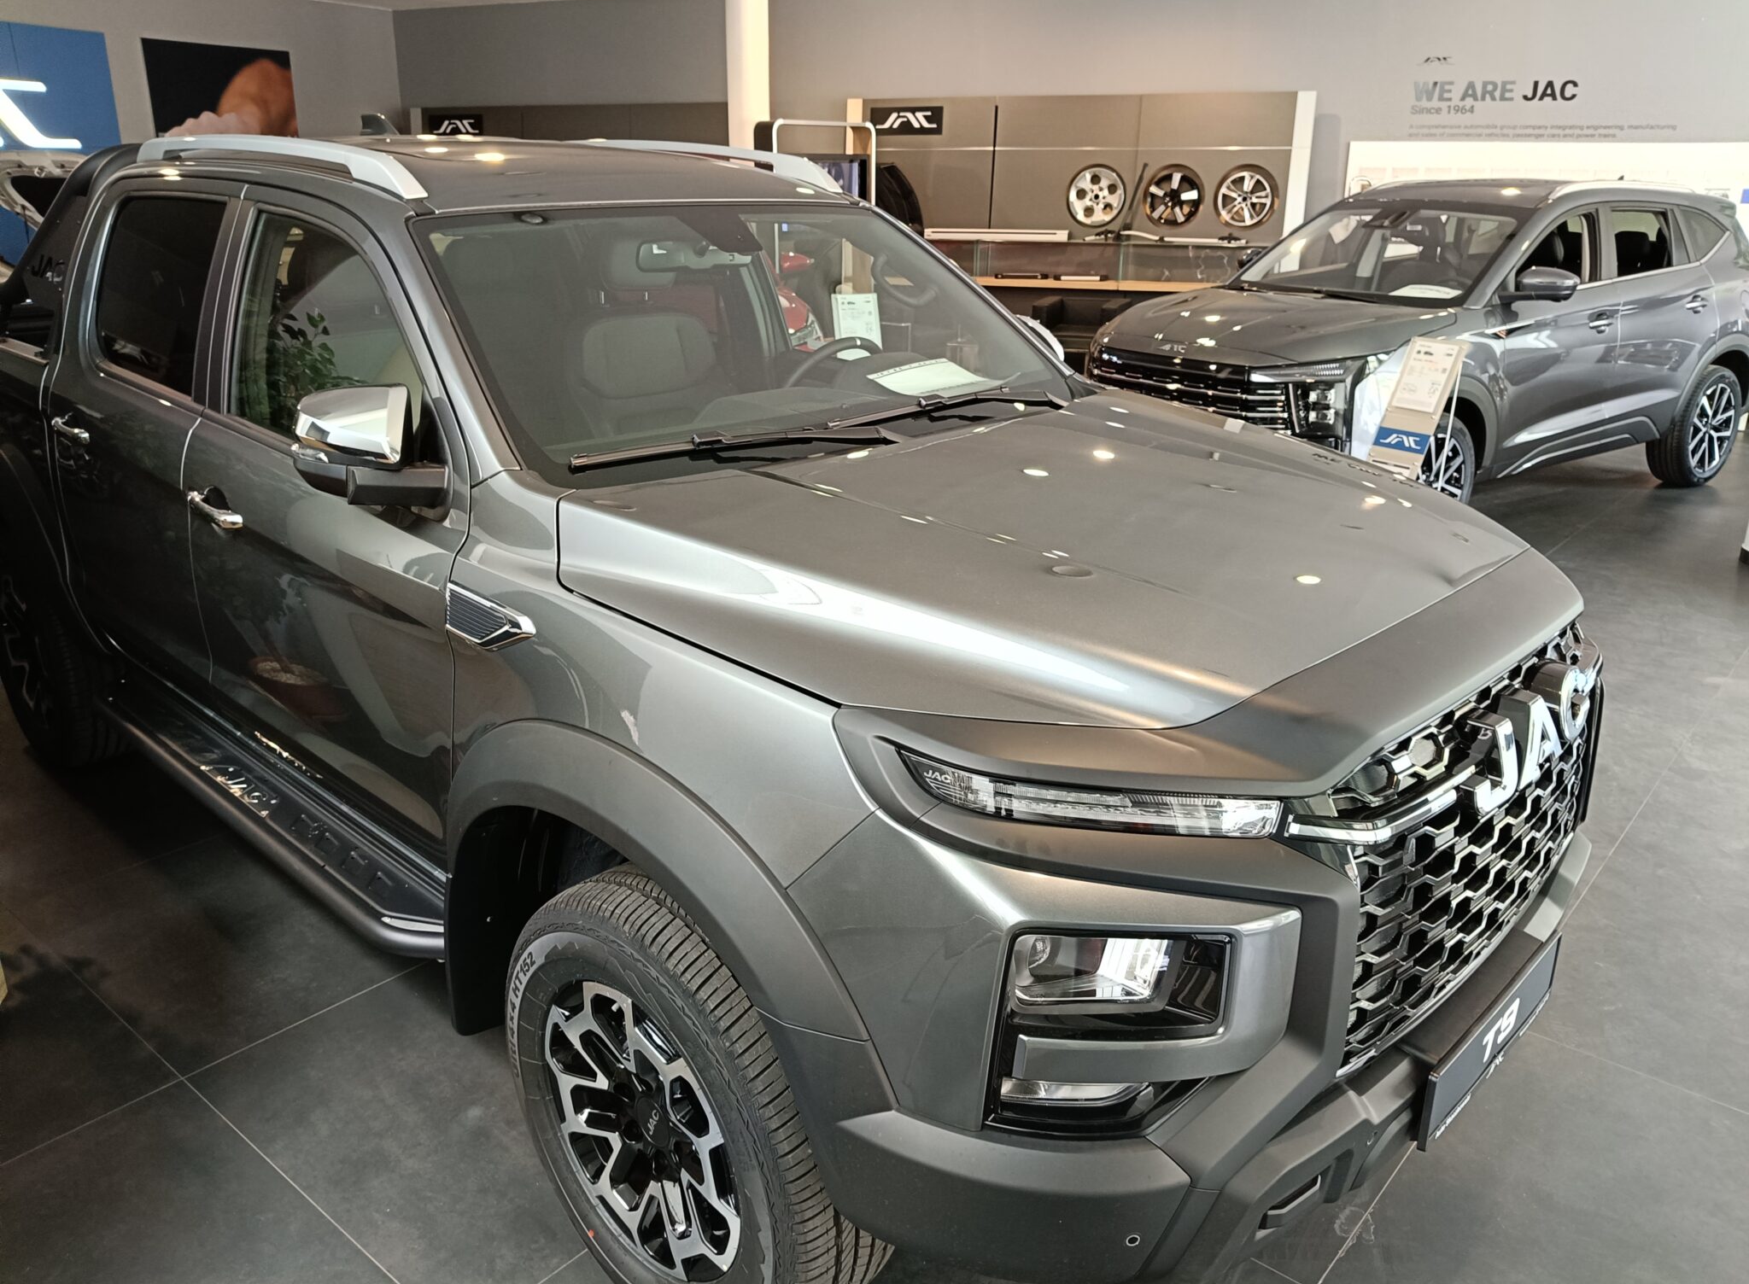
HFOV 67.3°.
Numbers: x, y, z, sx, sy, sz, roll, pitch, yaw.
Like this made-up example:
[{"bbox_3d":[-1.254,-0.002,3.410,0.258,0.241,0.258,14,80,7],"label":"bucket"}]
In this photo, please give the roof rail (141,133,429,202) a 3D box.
[{"bbox_3d":[-1.390,-1.077,2.957,1.480,0.125,0.065,18,26,41],"label":"roof rail"}]

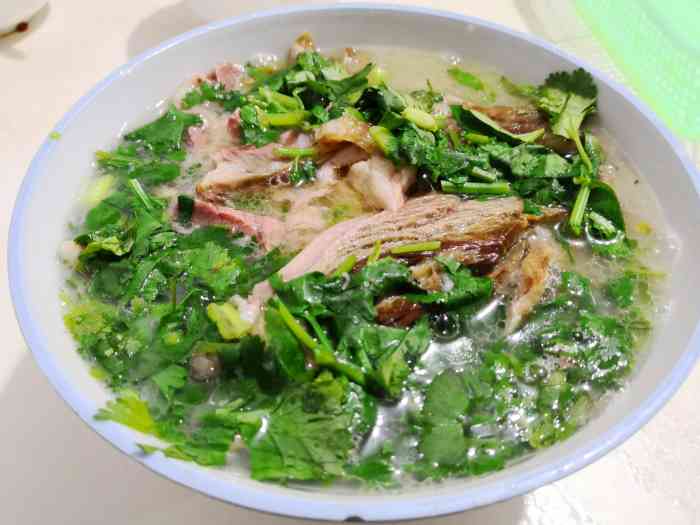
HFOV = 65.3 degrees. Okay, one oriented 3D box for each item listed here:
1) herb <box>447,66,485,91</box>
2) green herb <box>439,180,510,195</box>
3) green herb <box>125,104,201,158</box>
[{"bbox_3d":[0.052,-0.081,0.244,0.021,0.003,0.007,37,60,24],"label":"herb"},{"bbox_3d":[0.044,-0.026,0.190,0.024,0.004,0.004,3,52,2],"label":"green herb"},{"bbox_3d":[-0.070,-0.051,0.217,0.030,0.007,0.025,29,58,20],"label":"green herb"}]

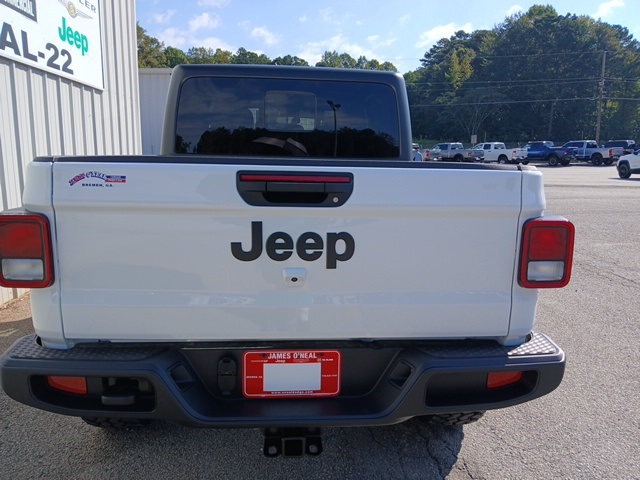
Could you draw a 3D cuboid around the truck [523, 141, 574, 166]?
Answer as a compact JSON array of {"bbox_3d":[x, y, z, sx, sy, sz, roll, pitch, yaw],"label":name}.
[{"bbox_3d":[19.300,-7.550,41.900,2.030,1.970,5.850,-5,13,-30],"label":"truck"}]

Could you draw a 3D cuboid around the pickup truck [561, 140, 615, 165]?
[{"bbox_3d":[22.750,-7.600,41.700,2.050,2.020,6.000,-5,13,-27],"label":"pickup truck"}]

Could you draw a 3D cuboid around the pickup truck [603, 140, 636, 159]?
[{"bbox_3d":[26.200,-7.650,41.700,2.050,1.980,5.900,-5,13,-28],"label":"pickup truck"}]

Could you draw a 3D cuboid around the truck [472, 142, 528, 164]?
[{"bbox_3d":[15.750,-7.900,43.800,2.020,1.930,5.800,-5,13,-29],"label":"truck"}]

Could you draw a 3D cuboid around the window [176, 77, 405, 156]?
[{"bbox_3d":[-0.205,-0.782,3.080,1.435,0.505,0.060,0,1,-4],"label":"window"}]

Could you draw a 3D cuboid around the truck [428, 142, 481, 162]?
[{"bbox_3d":[11.750,-7.750,43.300,2.000,1.930,5.800,-5,13,-28],"label":"truck"}]

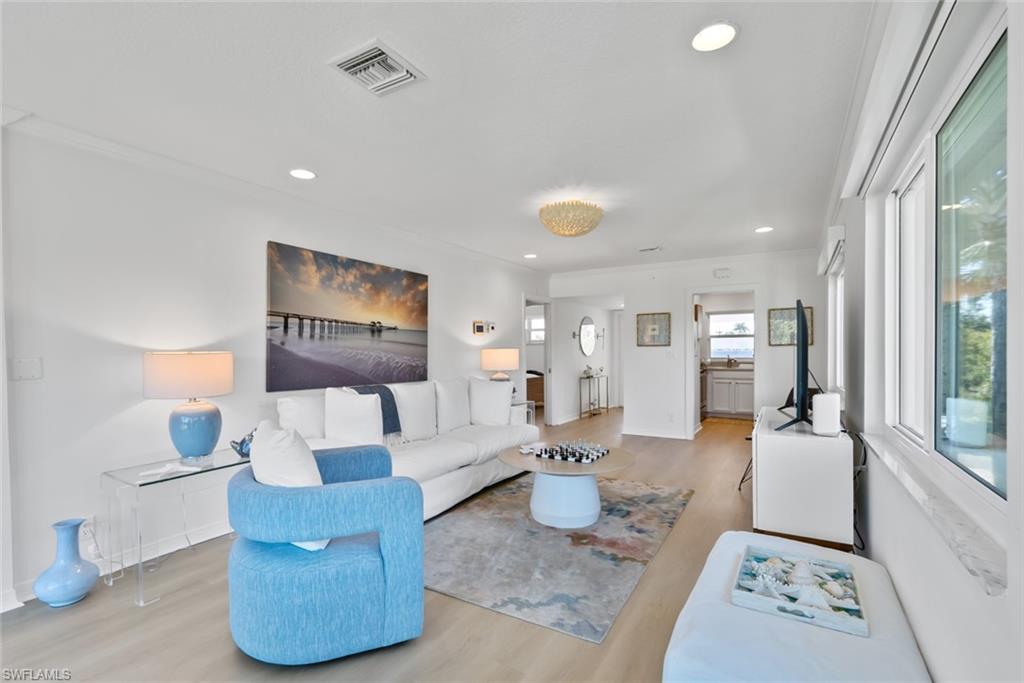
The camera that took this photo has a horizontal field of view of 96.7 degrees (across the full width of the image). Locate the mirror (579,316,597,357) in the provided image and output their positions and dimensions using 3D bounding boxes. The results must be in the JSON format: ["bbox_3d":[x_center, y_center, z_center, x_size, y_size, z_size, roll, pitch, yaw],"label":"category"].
[{"bbox_3d":[1.419,-0.087,8.412,0.033,0.754,0.757,0,0,32],"label":"mirror"}]

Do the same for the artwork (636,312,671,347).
[{"bbox_3d":[2.014,-0.166,6.497,0.475,0.475,0.030,0,-1,31],"label":"artwork"}]

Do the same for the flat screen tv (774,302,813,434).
[{"bbox_3d":[1.954,0.150,3.093,0.250,0.770,1.180,0,-1,31],"label":"flat screen tv"}]

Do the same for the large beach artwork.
[{"bbox_3d":[-1.342,-0.160,4.055,0.040,1.090,1.700,0,-1,31],"label":"large beach artwork"}]

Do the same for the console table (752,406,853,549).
[{"bbox_3d":[1.832,0.914,2.907,0.437,0.822,1.233,0,0,32],"label":"console table"}]

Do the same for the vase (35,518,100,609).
[{"bbox_3d":[-2.244,1.110,2.301,0.240,0.386,0.240,0,0,32],"label":"vase"}]

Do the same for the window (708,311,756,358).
[{"bbox_3d":[4.142,-0.117,8.519,0.848,0.900,0.091,0,0,32],"label":"window"}]

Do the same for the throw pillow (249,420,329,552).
[{"bbox_3d":[-1.005,0.632,2.058,0.183,0.502,0.502,-18,12,-41],"label":"throw pillow"}]

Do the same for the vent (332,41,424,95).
[{"bbox_3d":[-0.565,-1.143,1.951,0.298,0.030,0.298,0,-1,31],"label":"vent"}]

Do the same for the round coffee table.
[{"bbox_3d":[0.408,1.085,3.431,1.000,0.455,1.000,0,-1,0],"label":"round coffee table"}]

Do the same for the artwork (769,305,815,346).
[{"bbox_3d":[3.401,-0.180,5.555,0.472,0.472,0.029,0,0,32],"label":"artwork"}]

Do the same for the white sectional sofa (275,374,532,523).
[{"bbox_3d":[-0.716,0.847,4.009,0.979,0.940,2.297,0,0,29],"label":"white sectional sofa"}]

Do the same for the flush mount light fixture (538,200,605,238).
[{"bbox_3d":[0.473,-0.988,3.616,0.520,0.280,0.520,0,-1,0],"label":"flush mount light fixture"}]

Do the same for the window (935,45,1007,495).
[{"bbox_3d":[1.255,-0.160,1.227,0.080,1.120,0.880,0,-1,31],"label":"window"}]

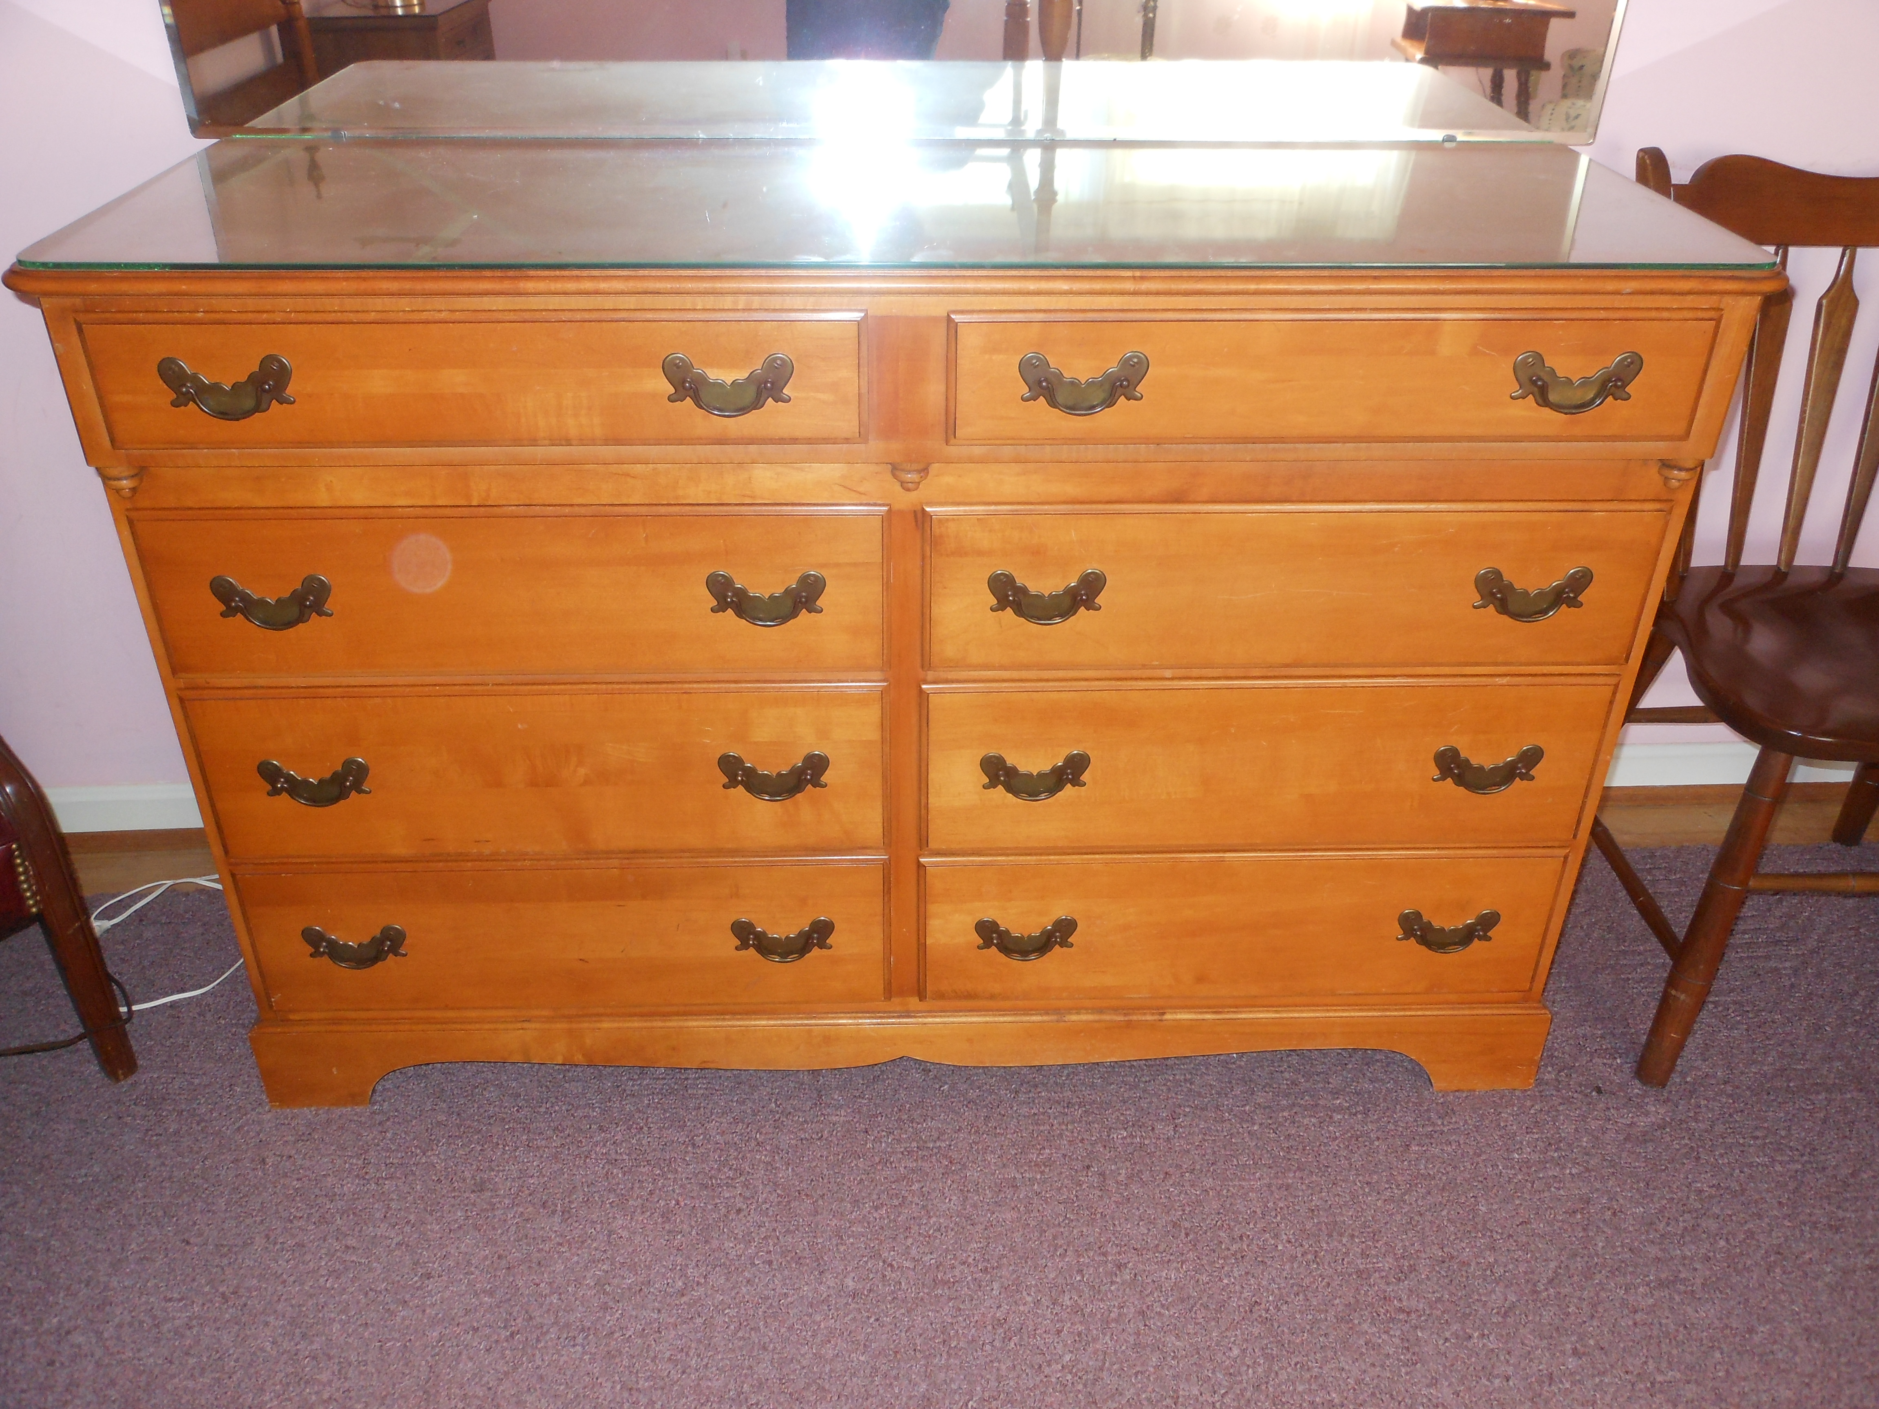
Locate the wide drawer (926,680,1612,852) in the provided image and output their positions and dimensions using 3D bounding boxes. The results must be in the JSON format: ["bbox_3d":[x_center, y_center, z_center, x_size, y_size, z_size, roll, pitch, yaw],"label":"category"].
[{"bbox_3d":[0.288,-0.037,1.530,0.616,0.186,0.400,0,33,-1],"label":"wide drawer"}]

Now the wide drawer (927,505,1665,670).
[{"bbox_3d":[0.289,-0.191,1.431,0.616,0.159,0.400,0,33,-1],"label":"wide drawer"}]

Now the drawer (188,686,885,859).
[{"bbox_3d":[-0.355,-0.032,1.515,0.616,0.186,0.400,0,33,-1],"label":"drawer"}]

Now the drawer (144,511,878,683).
[{"bbox_3d":[-0.355,-0.186,1.417,0.616,0.159,0.400,0,33,-1],"label":"drawer"}]

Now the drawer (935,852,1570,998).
[{"bbox_3d":[0.287,0.125,1.634,0.616,0.184,0.400,0,33,-1],"label":"drawer"}]

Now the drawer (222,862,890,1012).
[{"bbox_3d":[-0.357,0.131,1.620,0.616,0.184,0.400,0,33,-1],"label":"drawer"}]

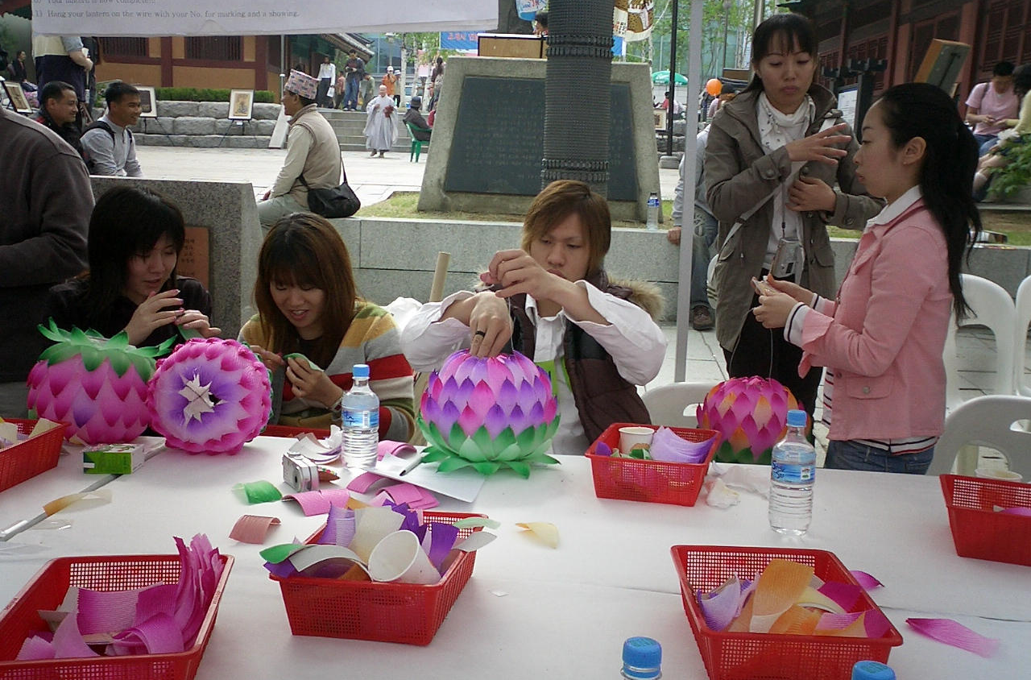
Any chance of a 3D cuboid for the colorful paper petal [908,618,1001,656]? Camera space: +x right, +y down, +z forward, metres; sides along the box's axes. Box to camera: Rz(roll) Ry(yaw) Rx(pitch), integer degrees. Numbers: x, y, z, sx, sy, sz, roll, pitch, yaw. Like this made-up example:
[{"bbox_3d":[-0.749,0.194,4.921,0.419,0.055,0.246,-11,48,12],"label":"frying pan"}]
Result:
[{"bbox_3d":[0.537,0.358,1.341,0.062,0.013,0.108,-6,11,-42],"label":"colorful paper petal"}]

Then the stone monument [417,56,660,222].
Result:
[{"bbox_3d":[0.170,-1.300,7.100,1.520,1.020,0.550,2,9,0],"label":"stone monument"}]

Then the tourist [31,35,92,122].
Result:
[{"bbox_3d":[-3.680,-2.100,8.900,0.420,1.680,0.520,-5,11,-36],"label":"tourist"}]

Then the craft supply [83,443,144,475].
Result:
[{"bbox_3d":[-0.725,0.214,1.996,0.083,0.040,0.068,1,8,0],"label":"craft supply"}]

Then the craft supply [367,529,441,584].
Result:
[{"bbox_3d":[-0.130,0.287,1.365,0.073,0.077,0.073,0,51,35],"label":"craft supply"}]

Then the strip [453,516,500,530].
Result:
[{"bbox_3d":[-0.056,0.259,1.555,0.078,0.020,0.045,2,7,5],"label":"strip"}]

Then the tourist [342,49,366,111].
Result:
[{"bbox_3d":[-4.418,-7.071,30.000,0.560,1.720,0.420,3,9,11],"label":"tourist"}]

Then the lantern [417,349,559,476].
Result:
[{"bbox_3d":[-0.050,0.137,2.270,0.285,0.225,0.285,1,7,0],"label":"lantern"}]

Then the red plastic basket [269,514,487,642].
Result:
[{"bbox_3d":[-0.162,0.297,1.415,0.215,0.078,0.287,3,9,7],"label":"red plastic basket"}]

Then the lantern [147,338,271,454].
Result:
[{"bbox_3d":[-0.586,0.107,2.116,0.232,0.232,0.205,2,0,-4],"label":"lantern"}]

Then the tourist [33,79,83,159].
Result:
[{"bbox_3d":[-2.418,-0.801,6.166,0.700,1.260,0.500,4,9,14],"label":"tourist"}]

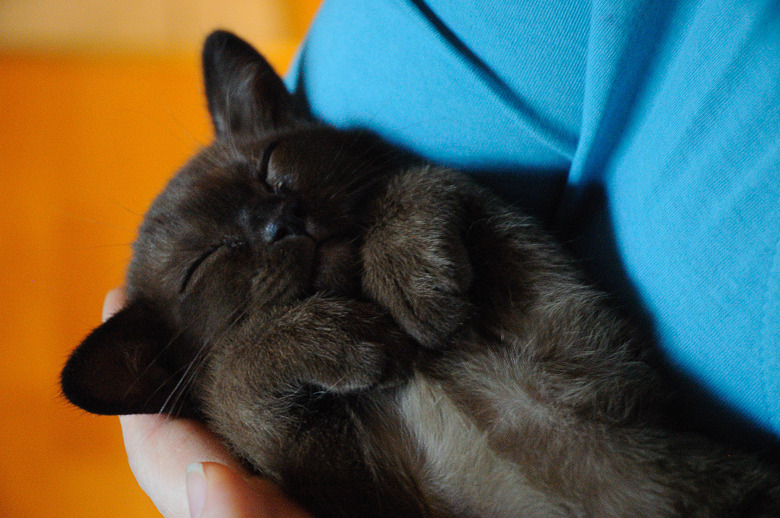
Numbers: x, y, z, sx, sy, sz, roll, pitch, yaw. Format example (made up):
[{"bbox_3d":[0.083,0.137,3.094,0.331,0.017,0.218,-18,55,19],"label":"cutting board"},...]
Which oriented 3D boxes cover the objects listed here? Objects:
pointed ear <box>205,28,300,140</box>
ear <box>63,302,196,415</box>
[{"bbox_3d":[-0.041,-0.049,0.645,0.029,0.033,0.016,-14,-8,-25],"label":"pointed ear"},{"bbox_3d":[-0.074,0.031,0.630,0.032,0.034,0.016,-22,15,5],"label":"ear"}]

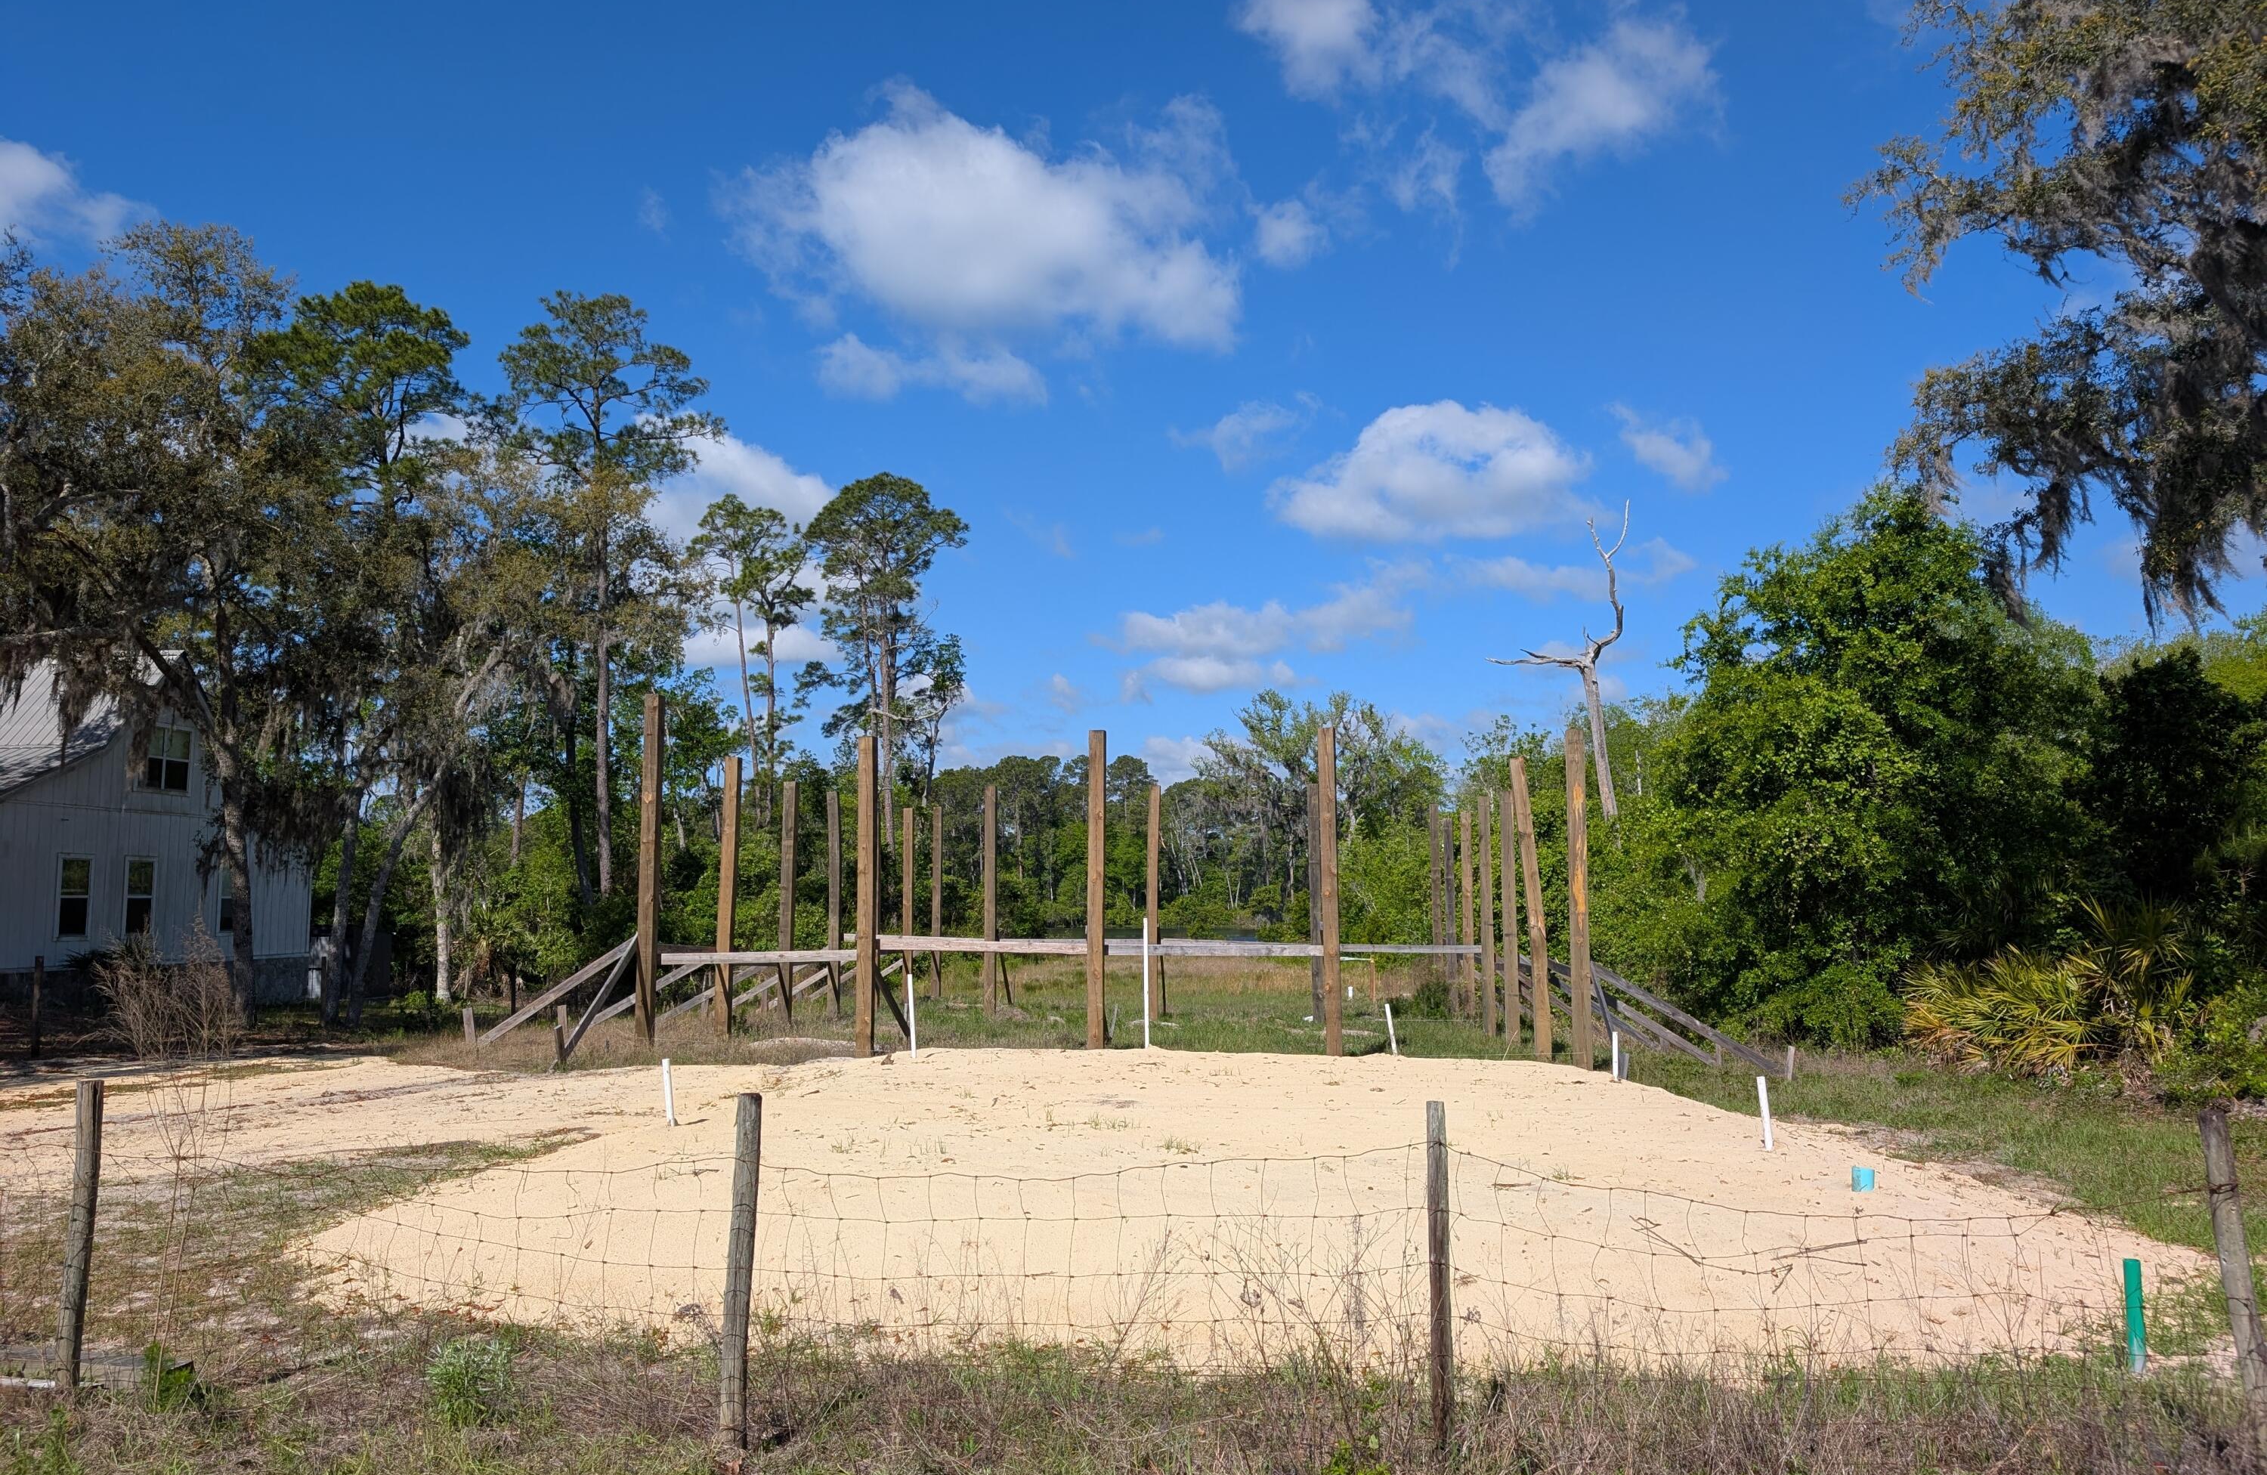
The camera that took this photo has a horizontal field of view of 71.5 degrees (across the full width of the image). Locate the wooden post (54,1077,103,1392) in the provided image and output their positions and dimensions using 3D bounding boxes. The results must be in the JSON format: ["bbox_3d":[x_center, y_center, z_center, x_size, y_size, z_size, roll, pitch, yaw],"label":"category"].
[{"bbox_3d":[-3.892,1.834,5.807,0.088,1.140,0.088,0,-6,0],"label":"wooden post"}]

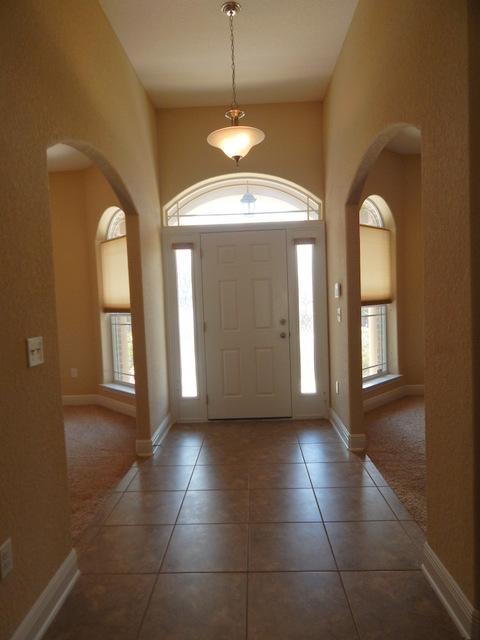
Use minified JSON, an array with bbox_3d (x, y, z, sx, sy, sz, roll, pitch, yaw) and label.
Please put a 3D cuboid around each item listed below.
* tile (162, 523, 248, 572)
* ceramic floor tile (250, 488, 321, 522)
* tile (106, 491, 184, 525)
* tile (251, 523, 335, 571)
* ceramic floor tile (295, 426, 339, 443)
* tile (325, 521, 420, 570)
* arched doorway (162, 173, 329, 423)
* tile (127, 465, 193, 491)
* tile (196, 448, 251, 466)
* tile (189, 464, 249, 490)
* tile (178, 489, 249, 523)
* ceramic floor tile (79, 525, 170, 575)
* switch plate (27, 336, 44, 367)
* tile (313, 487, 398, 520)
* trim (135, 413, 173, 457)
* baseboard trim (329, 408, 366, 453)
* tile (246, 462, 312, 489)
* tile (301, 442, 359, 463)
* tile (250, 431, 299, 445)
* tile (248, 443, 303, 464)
[{"bbox_3d":[-0.172,1.226,2.200,0.433,0.012,0.430,-2,3,2],"label":"tile"},{"bbox_3d":[0.278,1.188,2.615,0.433,0.012,0.430,-2,3,2],"label":"ceramic floor tile"},{"bbox_3d":[-0.595,1.214,2.635,0.431,0.010,0.431,-2,3,2],"label":"tile"},{"bbox_3d":[0.264,1.211,2.186,0.433,0.012,0.430,-2,3,2],"label":"tile"},{"bbox_3d":[0.747,1.107,3.897,0.431,0.010,0.431,-2,3,2],"label":"ceramic floor tile"},{"bbox_3d":[0.696,1.190,2.160,0.431,0.010,0.431,-2,3,2],"label":"tile"},{"bbox_3d":[0.071,-0.230,4.415,1.730,2.650,0.160,-2,3,2],"label":"arched doorway"},{"bbox_3d":[-0.582,1.194,3.069,0.431,0.010,0.431,-2,3,2],"label":"tile"},{"bbox_3d":[-0.131,1.159,3.490,0.433,0.012,0.430,-2,3,2],"label":"tile"},{"bbox_3d":[-0.145,1.181,3.060,0.433,0.012,0.430,-2,3,2],"label":"tile"},{"bbox_3d":[-0.159,1.203,2.630,0.433,0.012,0.430,-2,3,2],"label":"tile"},{"bbox_3d":[-0.608,1.235,2.201,0.431,0.010,0.431,-2,3,2],"label":"ceramic floor tile"},{"bbox_3d":[-0.849,0.129,1.689,0.008,0.116,0.115,-2,3,2],"label":"switch plate"},{"bbox_3d":[0.709,1.169,2.595,0.431,0.010,0.431,-2,3,2],"label":"tile"},{"bbox_3d":[-0.807,1.084,3.981,0.150,0.137,0.945,-2,3,2],"label":"trim"},{"bbox_3d":[1.019,1.024,3.950,0.140,0.133,0.970,-2,3,2],"label":"baseboard trim"},{"bbox_3d":[0.287,1.164,3.042,0.431,0.010,0.431,-2,3,2],"label":"tile"},{"bbox_3d":[0.734,1.128,3.463,0.431,0.010,0.431,-2,3,2],"label":"tile"},{"bbox_3d":[0.319,1.121,3.905,0.433,0.012,0.430,-2,3,2],"label":"tile"},{"bbox_3d":[0.305,1.143,3.475,0.433,0.012,0.430,-2,3,2],"label":"tile"}]

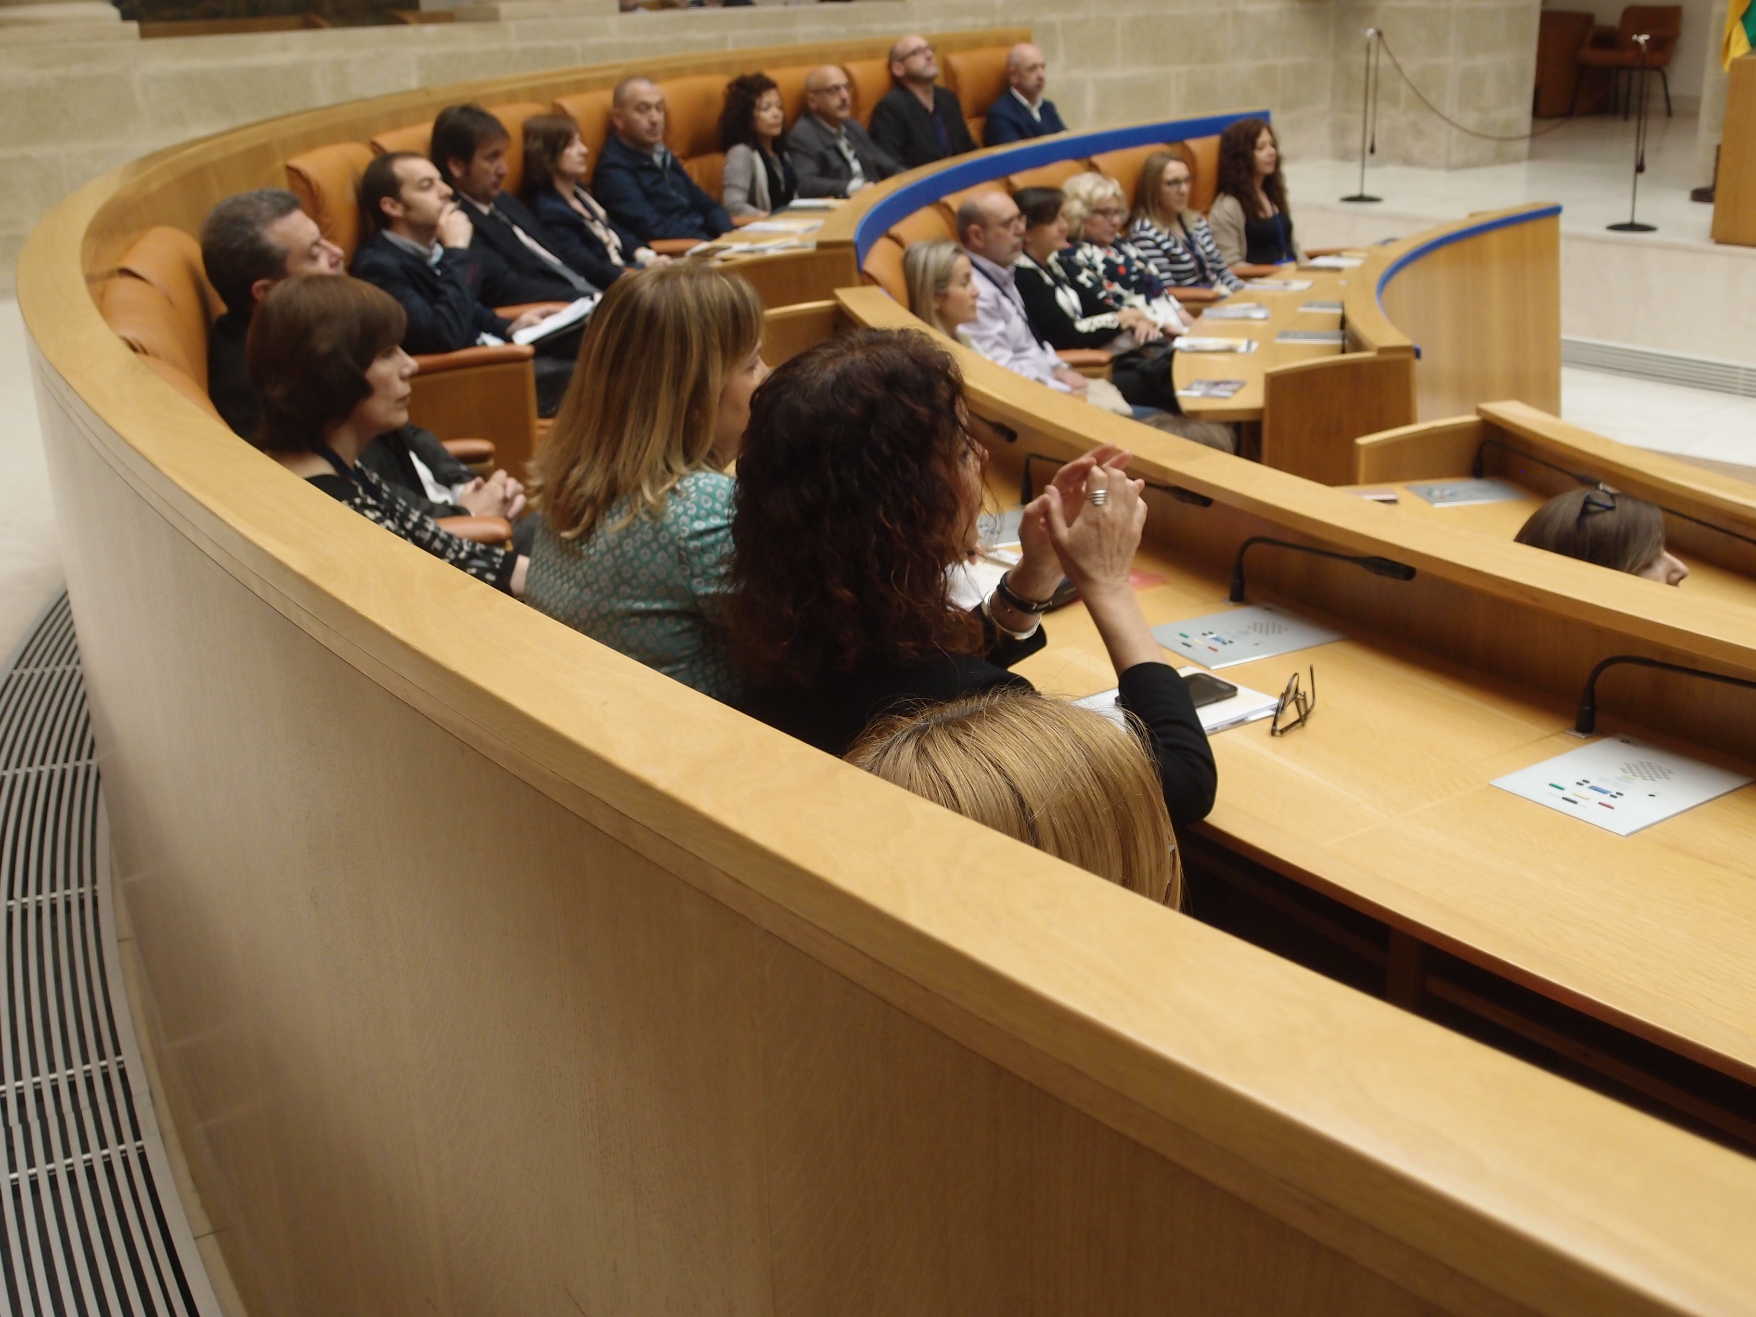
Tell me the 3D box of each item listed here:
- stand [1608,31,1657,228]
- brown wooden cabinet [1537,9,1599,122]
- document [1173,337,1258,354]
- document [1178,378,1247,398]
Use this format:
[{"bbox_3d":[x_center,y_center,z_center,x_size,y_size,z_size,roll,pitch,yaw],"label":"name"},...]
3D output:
[{"bbox_3d":[3.856,-2.656,9.727,0.275,0.943,0.275,5,21,20],"label":"stand"},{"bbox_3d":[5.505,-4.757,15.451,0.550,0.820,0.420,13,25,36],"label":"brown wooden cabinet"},{"bbox_3d":[1.131,-1.045,6.438,0.260,0.020,0.180,9,22,27],"label":"document"},{"bbox_3d":[1.014,-0.820,5.840,0.165,0.010,0.240,7,22,23],"label":"document"}]

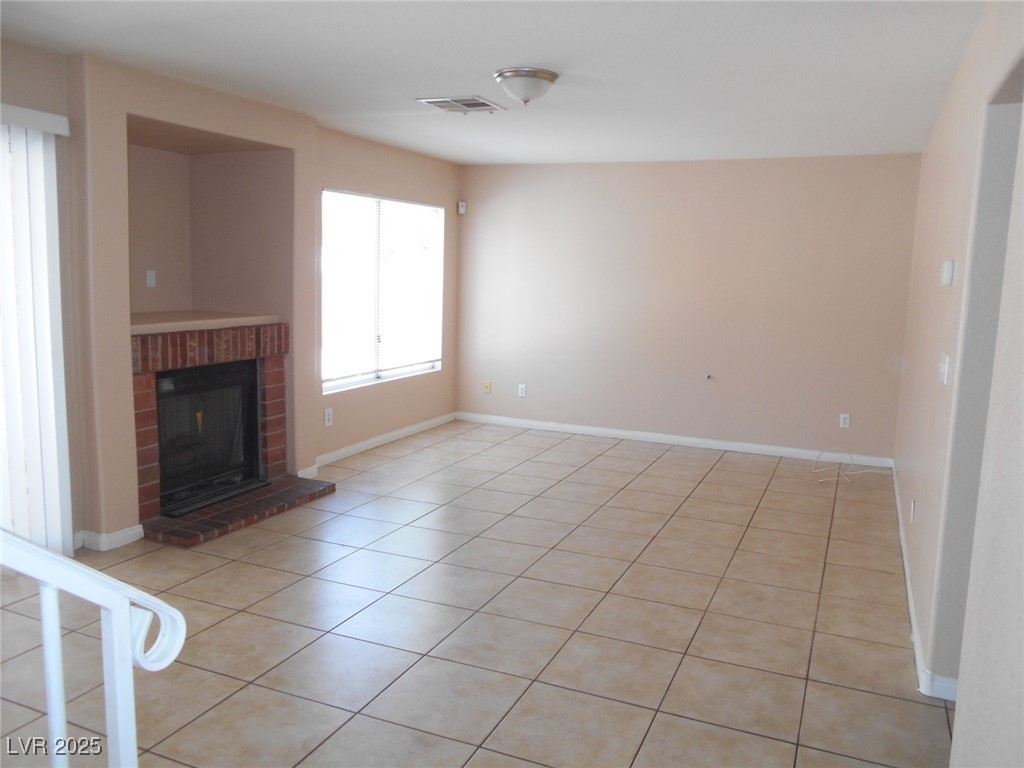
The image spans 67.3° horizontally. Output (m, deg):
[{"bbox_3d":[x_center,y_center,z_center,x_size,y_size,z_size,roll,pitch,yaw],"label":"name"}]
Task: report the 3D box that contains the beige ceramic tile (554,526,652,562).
[{"bbox_3d":[0.518,0.888,4.303,0.449,0.010,0.442,5,9,24],"label":"beige ceramic tile"}]

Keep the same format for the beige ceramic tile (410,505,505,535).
[{"bbox_3d":[-0.310,0.823,4.674,0.449,0.010,0.442,5,9,24],"label":"beige ceramic tile"}]

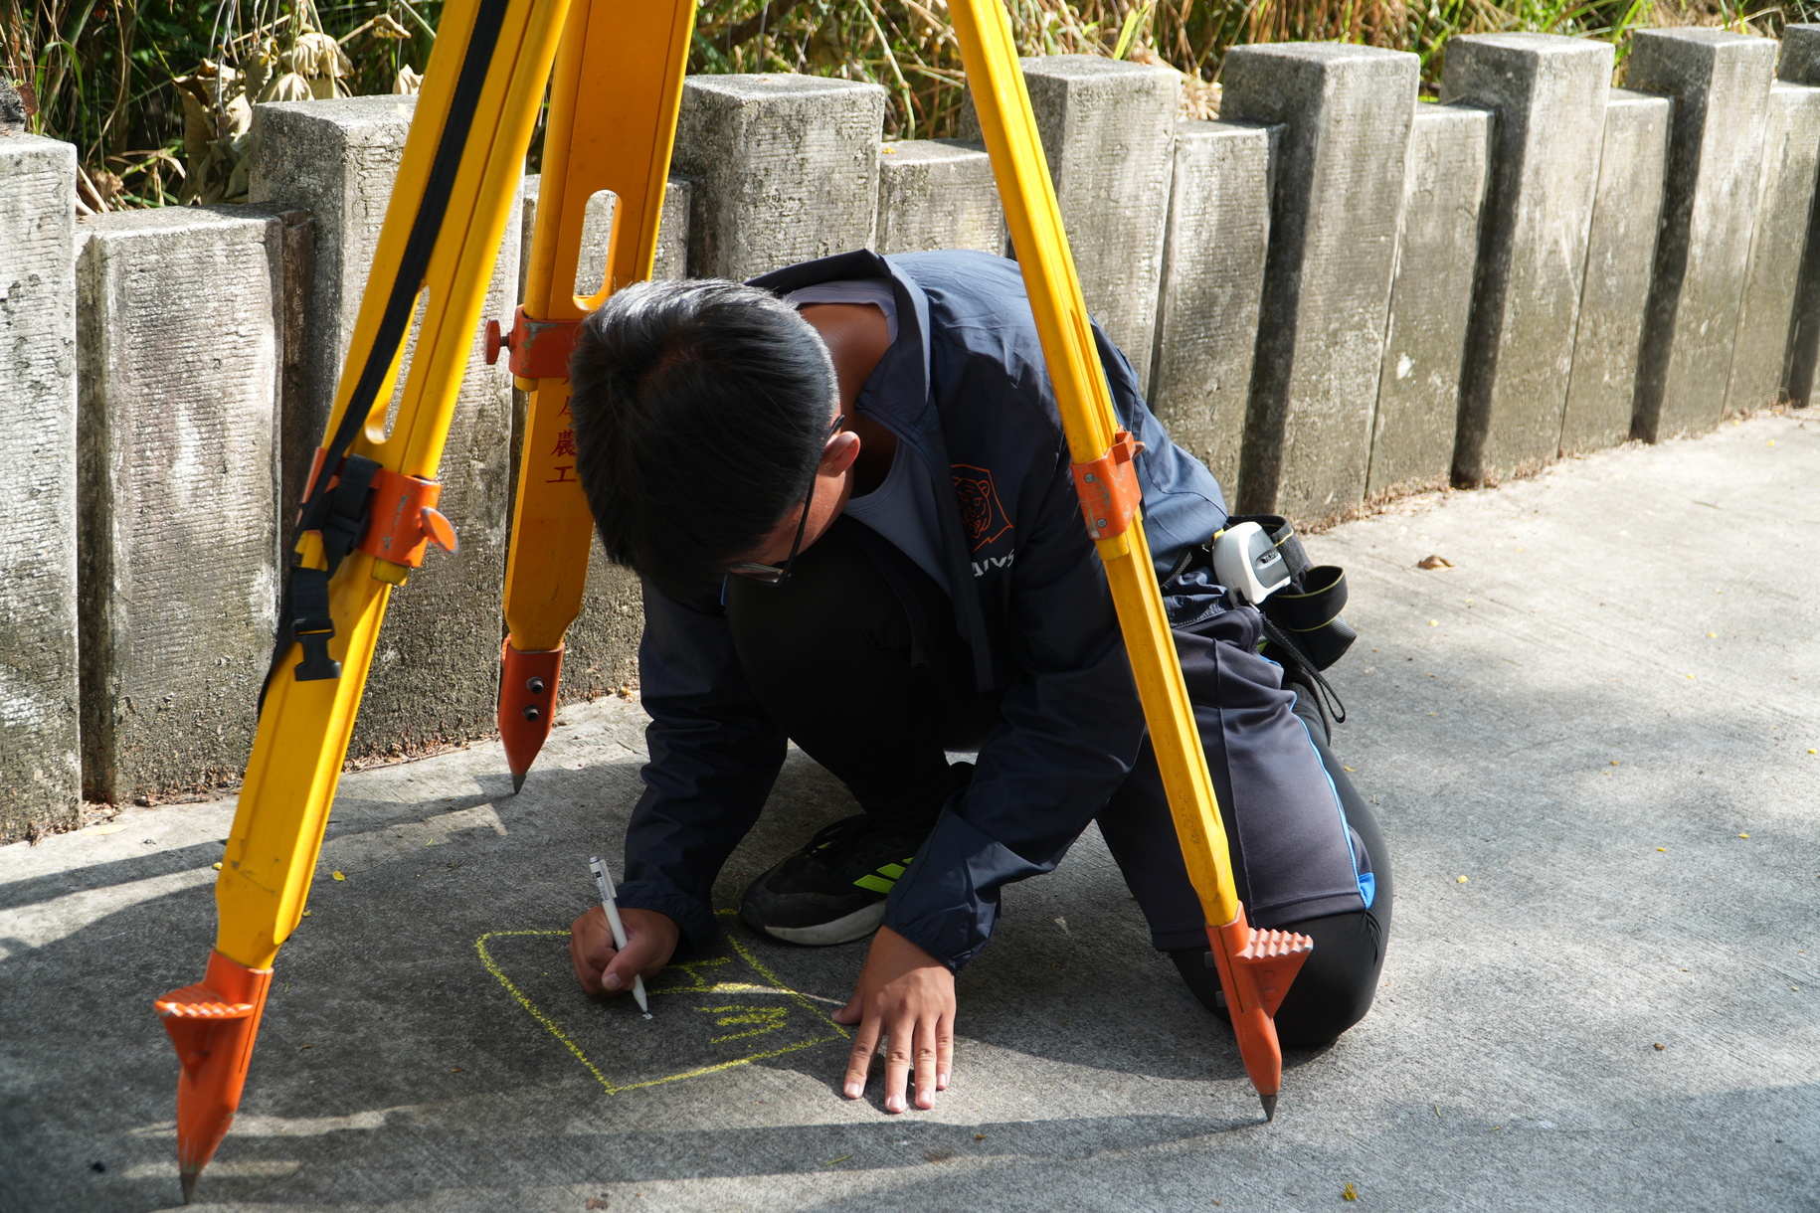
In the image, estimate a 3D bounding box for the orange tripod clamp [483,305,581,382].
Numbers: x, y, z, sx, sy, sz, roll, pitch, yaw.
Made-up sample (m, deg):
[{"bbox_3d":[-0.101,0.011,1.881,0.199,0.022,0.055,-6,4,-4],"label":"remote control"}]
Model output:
[{"bbox_3d":[-0.313,-0.240,2.221,0.145,0.060,0.047,-5,43,-23],"label":"orange tripod clamp"}]

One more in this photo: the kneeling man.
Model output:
[{"bbox_3d":[0.054,0.026,1.992,0.530,0.630,0.820,19,25,38],"label":"kneeling man"}]

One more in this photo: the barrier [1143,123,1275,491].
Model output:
[{"bbox_3d":[0.355,-0.353,3.233,0.202,0.562,0.098,-15,25,-43],"label":"barrier"}]

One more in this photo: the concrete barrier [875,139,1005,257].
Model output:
[{"bbox_3d":[-0.004,-0.259,2.892,0.202,0.567,0.098,-13,25,-39],"label":"concrete barrier"}]

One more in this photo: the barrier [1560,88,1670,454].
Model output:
[{"bbox_3d":[1.091,-0.535,3.897,0.098,0.554,0.202,19,25,41],"label":"barrier"}]

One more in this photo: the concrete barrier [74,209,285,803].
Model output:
[{"bbox_3d":[-0.720,-0.091,2.308,0.098,0.555,0.202,22,24,38],"label":"concrete barrier"}]

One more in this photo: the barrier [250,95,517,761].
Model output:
[{"bbox_3d":[-0.567,-0.192,2.643,0.213,0.686,0.170,-12,25,-42],"label":"barrier"}]

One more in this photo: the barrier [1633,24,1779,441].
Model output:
[{"bbox_3d":[1.364,-0.660,4.317,0.207,0.690,0.170,-14,25,-39],"label":"barrier"}]

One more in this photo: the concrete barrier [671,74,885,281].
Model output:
[{"bbox_3d":[-0.183,-0.294,2.987,0.213,0.688,0.170,-15,26,-41],"label":"concrete barrier"}]

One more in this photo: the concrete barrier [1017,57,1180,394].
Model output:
[{"bbox_3d":[0.201,-0.386,3.322,0.170,0.690,0.220,21,26,41],"label":"concrete barrier"}]

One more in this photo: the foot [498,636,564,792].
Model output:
[{"bbox_3d":[-0.405,0.110,2.539,0.060,0.195,0.085,-5,43,-23],"label":"foot"}]

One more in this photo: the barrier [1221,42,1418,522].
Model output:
[{"bbox_3d":[0.546,-0.444,3.394,0.203,0.649,0.155,-15,26,-41],"label":"barrier"}]

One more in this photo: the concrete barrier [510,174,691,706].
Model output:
[{"bbox_3d":[-0.362,-0.171,2.581,0.202,0.565,0.098,-11,25,-41],"label":"concrete barrier"}]

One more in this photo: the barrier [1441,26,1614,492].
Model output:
[{"bbox_3d":[0.912,-0.534,3.719,0.203,0.648,0.155,-14,25,-41],"label":"barrier"}]

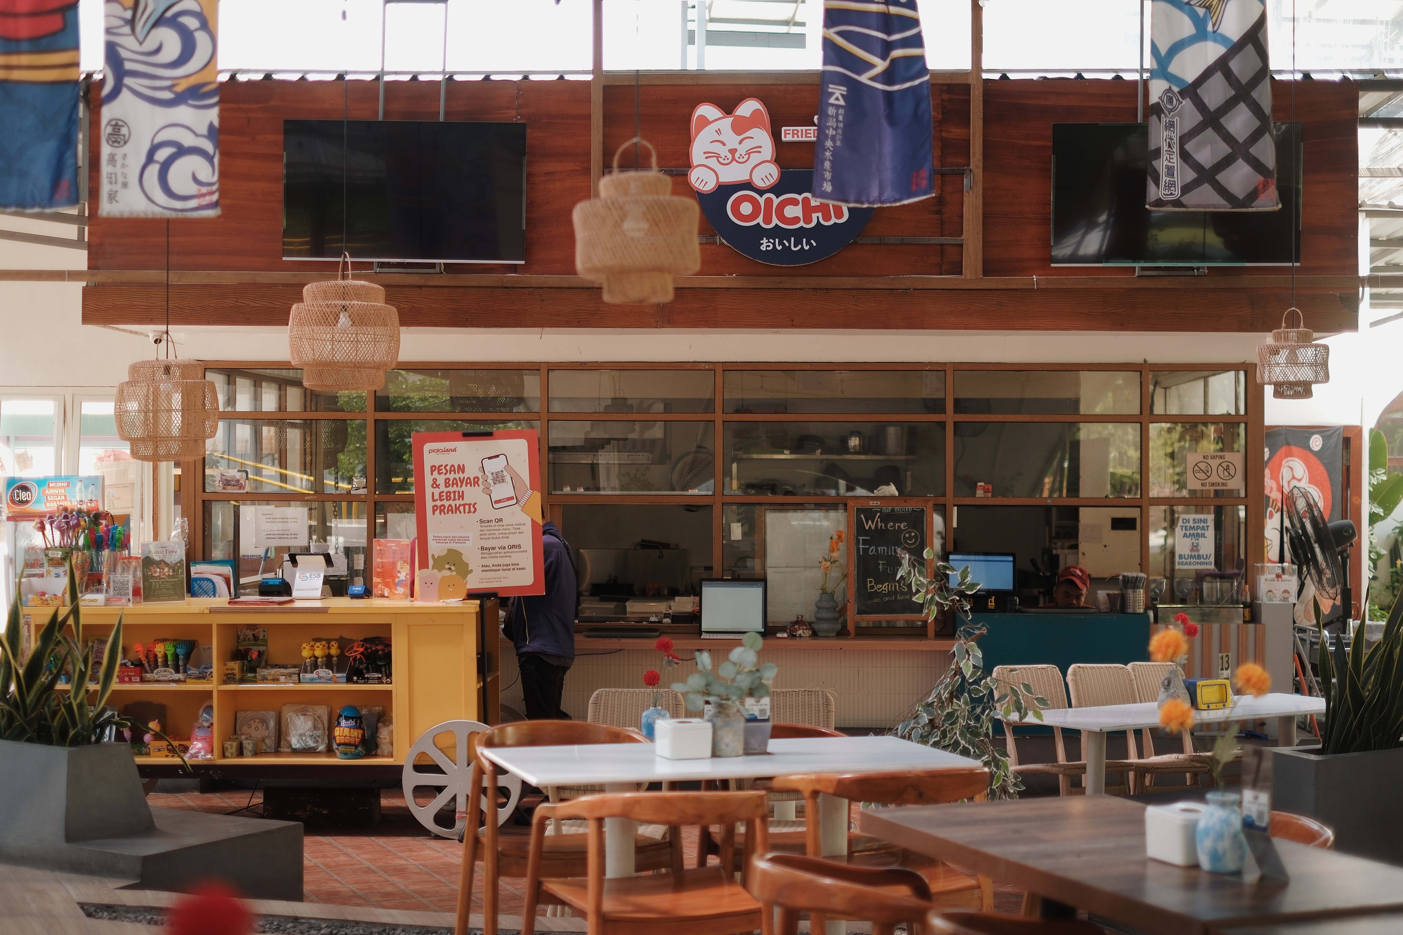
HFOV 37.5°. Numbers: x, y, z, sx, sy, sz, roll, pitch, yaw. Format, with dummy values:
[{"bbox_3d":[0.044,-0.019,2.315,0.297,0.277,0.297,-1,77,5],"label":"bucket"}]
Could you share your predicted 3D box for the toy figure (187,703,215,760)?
[{"bbox_3d":[-2.403,1.273,9.950,0.155,0.270,0.140,0,0,-6],"label":"toy figure"}]

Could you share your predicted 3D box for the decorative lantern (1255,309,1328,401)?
[{"bbox_3d":[2.536,-0.489,8.850,0.315,0.396,0.315,0,0,0],"label":"decorative lantern"}]

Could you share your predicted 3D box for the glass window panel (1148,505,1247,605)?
[{"bbox_3d":[2.705,0.496,11.250,0.543,0.580,0.040,0,0,0],"label":"glass window panel"}]

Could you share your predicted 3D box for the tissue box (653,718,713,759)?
[{"bbox_3d":[-0.046,0.729,5.543,0.118,0.098,0.122,0,0,-22],"label":"tissue box"}]

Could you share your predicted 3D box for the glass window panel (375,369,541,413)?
[{"bbox_3d":[-1.333,-0.418,11.300,0.903,0.243,0.040,0,1,0],"label":"glass window panel"}]

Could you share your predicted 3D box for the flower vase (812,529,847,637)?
[{"bbox_3d":[0.685,0.621,11.080,0.177,0.570,0.165,0,0,0],"label":"flower vase"}]

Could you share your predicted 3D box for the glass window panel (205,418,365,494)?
[{"bbox_3d":[-2.249,-0.062,11.150,0.870,0.408,0.050,0,0,0],"label":"glass window panel"}]

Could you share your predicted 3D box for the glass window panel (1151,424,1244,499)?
[{"bbox_3d":[2.680,-0.038,11.150,0.527,0.396,0.050,0,0,0],"label":"glass window panel"}]

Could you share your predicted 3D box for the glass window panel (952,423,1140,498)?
[{"bbox_3d":[1.886,-0.043,11.300,1.025,0.411,0.040,0,1,0],"label":"glass window panel"}]

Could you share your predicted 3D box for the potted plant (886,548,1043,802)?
[{"bbox_3d":[1.000,1.037,7.800,0.570,1.420,0.520,0,0,0],"label":"potted plant"}]

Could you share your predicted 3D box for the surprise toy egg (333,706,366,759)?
[{"bbox_3d":[-1.693,1.272,9.920,0.155,0.257,0.155,0,0,-6],"label":"surprise toy egg"}]

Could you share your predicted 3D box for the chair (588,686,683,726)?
[{"bbox_3d":[-0.259,1.315,8.120,0.430,0.860,0.520,0,0,2],"label":"chair"}]

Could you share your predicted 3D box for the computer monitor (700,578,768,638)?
[{"bbox_3d":[0.168,0.757,11.100,0.370,0.315,0.140,0,1,0],"label":"computer monitor"}]

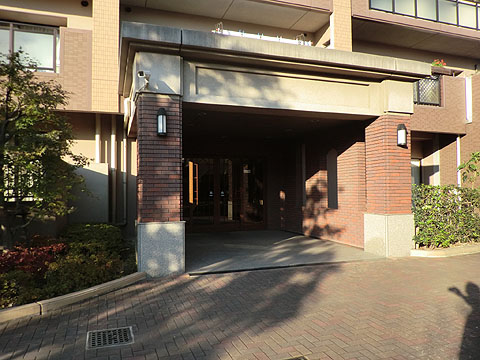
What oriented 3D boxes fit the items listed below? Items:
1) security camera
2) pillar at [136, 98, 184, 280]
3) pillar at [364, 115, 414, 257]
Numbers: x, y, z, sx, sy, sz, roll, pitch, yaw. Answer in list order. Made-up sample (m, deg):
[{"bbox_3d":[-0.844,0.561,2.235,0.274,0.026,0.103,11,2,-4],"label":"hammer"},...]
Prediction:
[{"bbox_3d":[-1.499,-1.629,5.619,0.095,0.090,0.200,-1,12,17],"label":"security camera"},{"bbox_3d":[-1.368,0.083,6.158,0.740,2.941,0.700,0,-1,-19],"label":"pillar"},{"bbox_3d":[3.197,0.103,7.761,0.720,2.958,0.700,0,-1,-19],"label":"pillar"}]

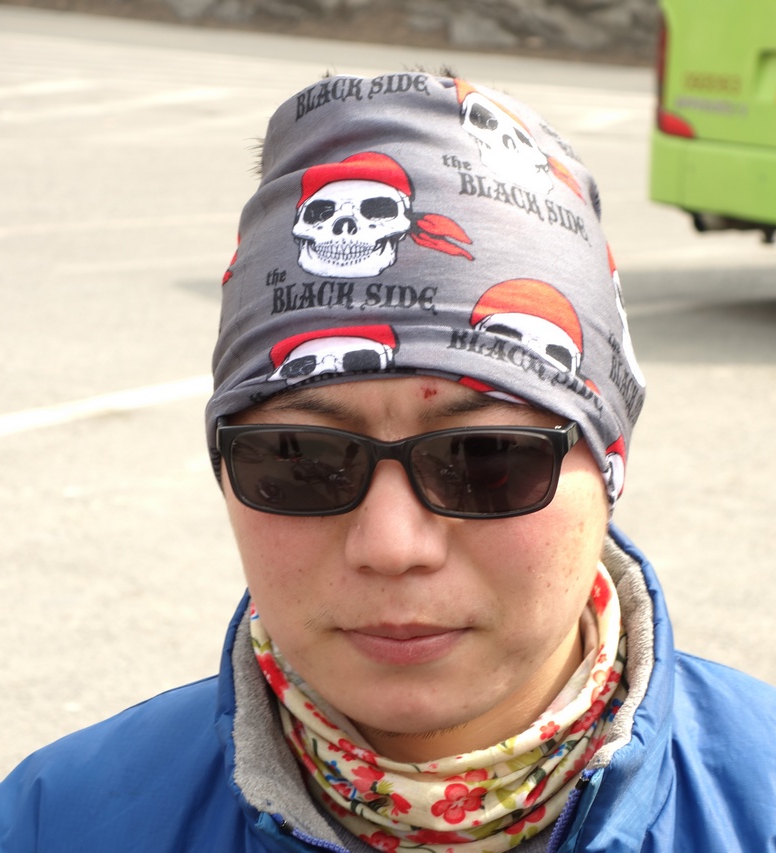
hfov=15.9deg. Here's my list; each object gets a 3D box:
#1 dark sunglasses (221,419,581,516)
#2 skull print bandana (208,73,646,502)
[{"bbox_3d":[0.013,0.000,1.158,0.142,0.046,0.145,0,14,9],"label":"dark sunglasses"},{"bbox_3d":[0.017,-0.060,1.186,0.180,0.183,0.208,0,16,9],"label":"skull print bandana"}]

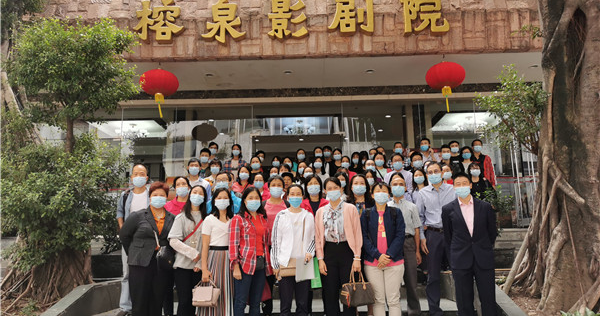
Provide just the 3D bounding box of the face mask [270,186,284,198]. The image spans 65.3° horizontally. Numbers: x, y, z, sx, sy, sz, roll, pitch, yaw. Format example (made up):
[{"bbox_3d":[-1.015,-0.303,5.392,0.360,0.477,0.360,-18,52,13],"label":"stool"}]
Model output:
[{"bbox_3d":[-0.247,0.374,5.040,0.145,0.113,0.085,-1,-10,-2],"label":"face mask"}]

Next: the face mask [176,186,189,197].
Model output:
[{"bbox_3d":[-1.300,0.376,5.180,0.135,0.110,0.085,1,-10,-12],"label":"face mask"}]

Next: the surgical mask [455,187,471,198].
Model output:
[{"bbox_3d":[1.643,0.350,4.710,0.145,0.115,0.085,-3,-10,16],"label":"surgical mask"}]

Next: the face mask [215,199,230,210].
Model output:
[{"bbox_3d":[-0.790,0.479,4.790,0.140,0.110,0.085,1,-9,-8],"label":"face mask"}]

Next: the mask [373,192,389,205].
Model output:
[{"bbox_3d":[0.808,0.407,4.650,0.150,0.118,0.085,-2,-10,9],"label":"mask"}]

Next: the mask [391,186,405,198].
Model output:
[{"bbox_3d":[1.084,0.375,5.160,0.140,0.120,0.085,-2,-10,10],"label":"mask"}]

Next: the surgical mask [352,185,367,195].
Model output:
[{"bbox_3d":[0.657,0.357,5.140,0.140,0.110,0.085,-2,-9,6],"label":"surgical mask"}]

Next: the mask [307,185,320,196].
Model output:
[{"bbox_3d":[0.154,0.360,5.140,0.140,0.110,0.085,-1,-9,1],"label":"mask"}]

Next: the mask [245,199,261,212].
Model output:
[{"bbox_3d":[-0.462,0.483,4.680,0.148,0.115,0.085,0,-10,-6],"label":"mask"}]

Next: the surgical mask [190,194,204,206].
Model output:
[{"bbox_3d":[-1.012,0.420,4.620,0.147,0.115,0.085,1,-10,-10],"label":"surgical mask"}]

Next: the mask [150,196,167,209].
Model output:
[{"bbox_3d":[-1.404,0.444,4.650,0.160,0.115,0.085,2,-10,-15],"label":"mask"}]

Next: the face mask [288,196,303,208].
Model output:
[{"bbox_3d":[-0.044,0.453,4.790,0.135,0.110,0.085,-1,-9,0],"label":"face mask"}]

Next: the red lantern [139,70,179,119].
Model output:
[{"bbox_3d":[-2.740,-1.260,9.101,0.775,0.964,0.775,-1,-9,0],"label":"red lantern"}]

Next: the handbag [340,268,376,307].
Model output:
[{"bbox_3d":[0.544,1.246,4.460,0.300,0.320,0.180,3,-10,-20],"label":"handbag"}]

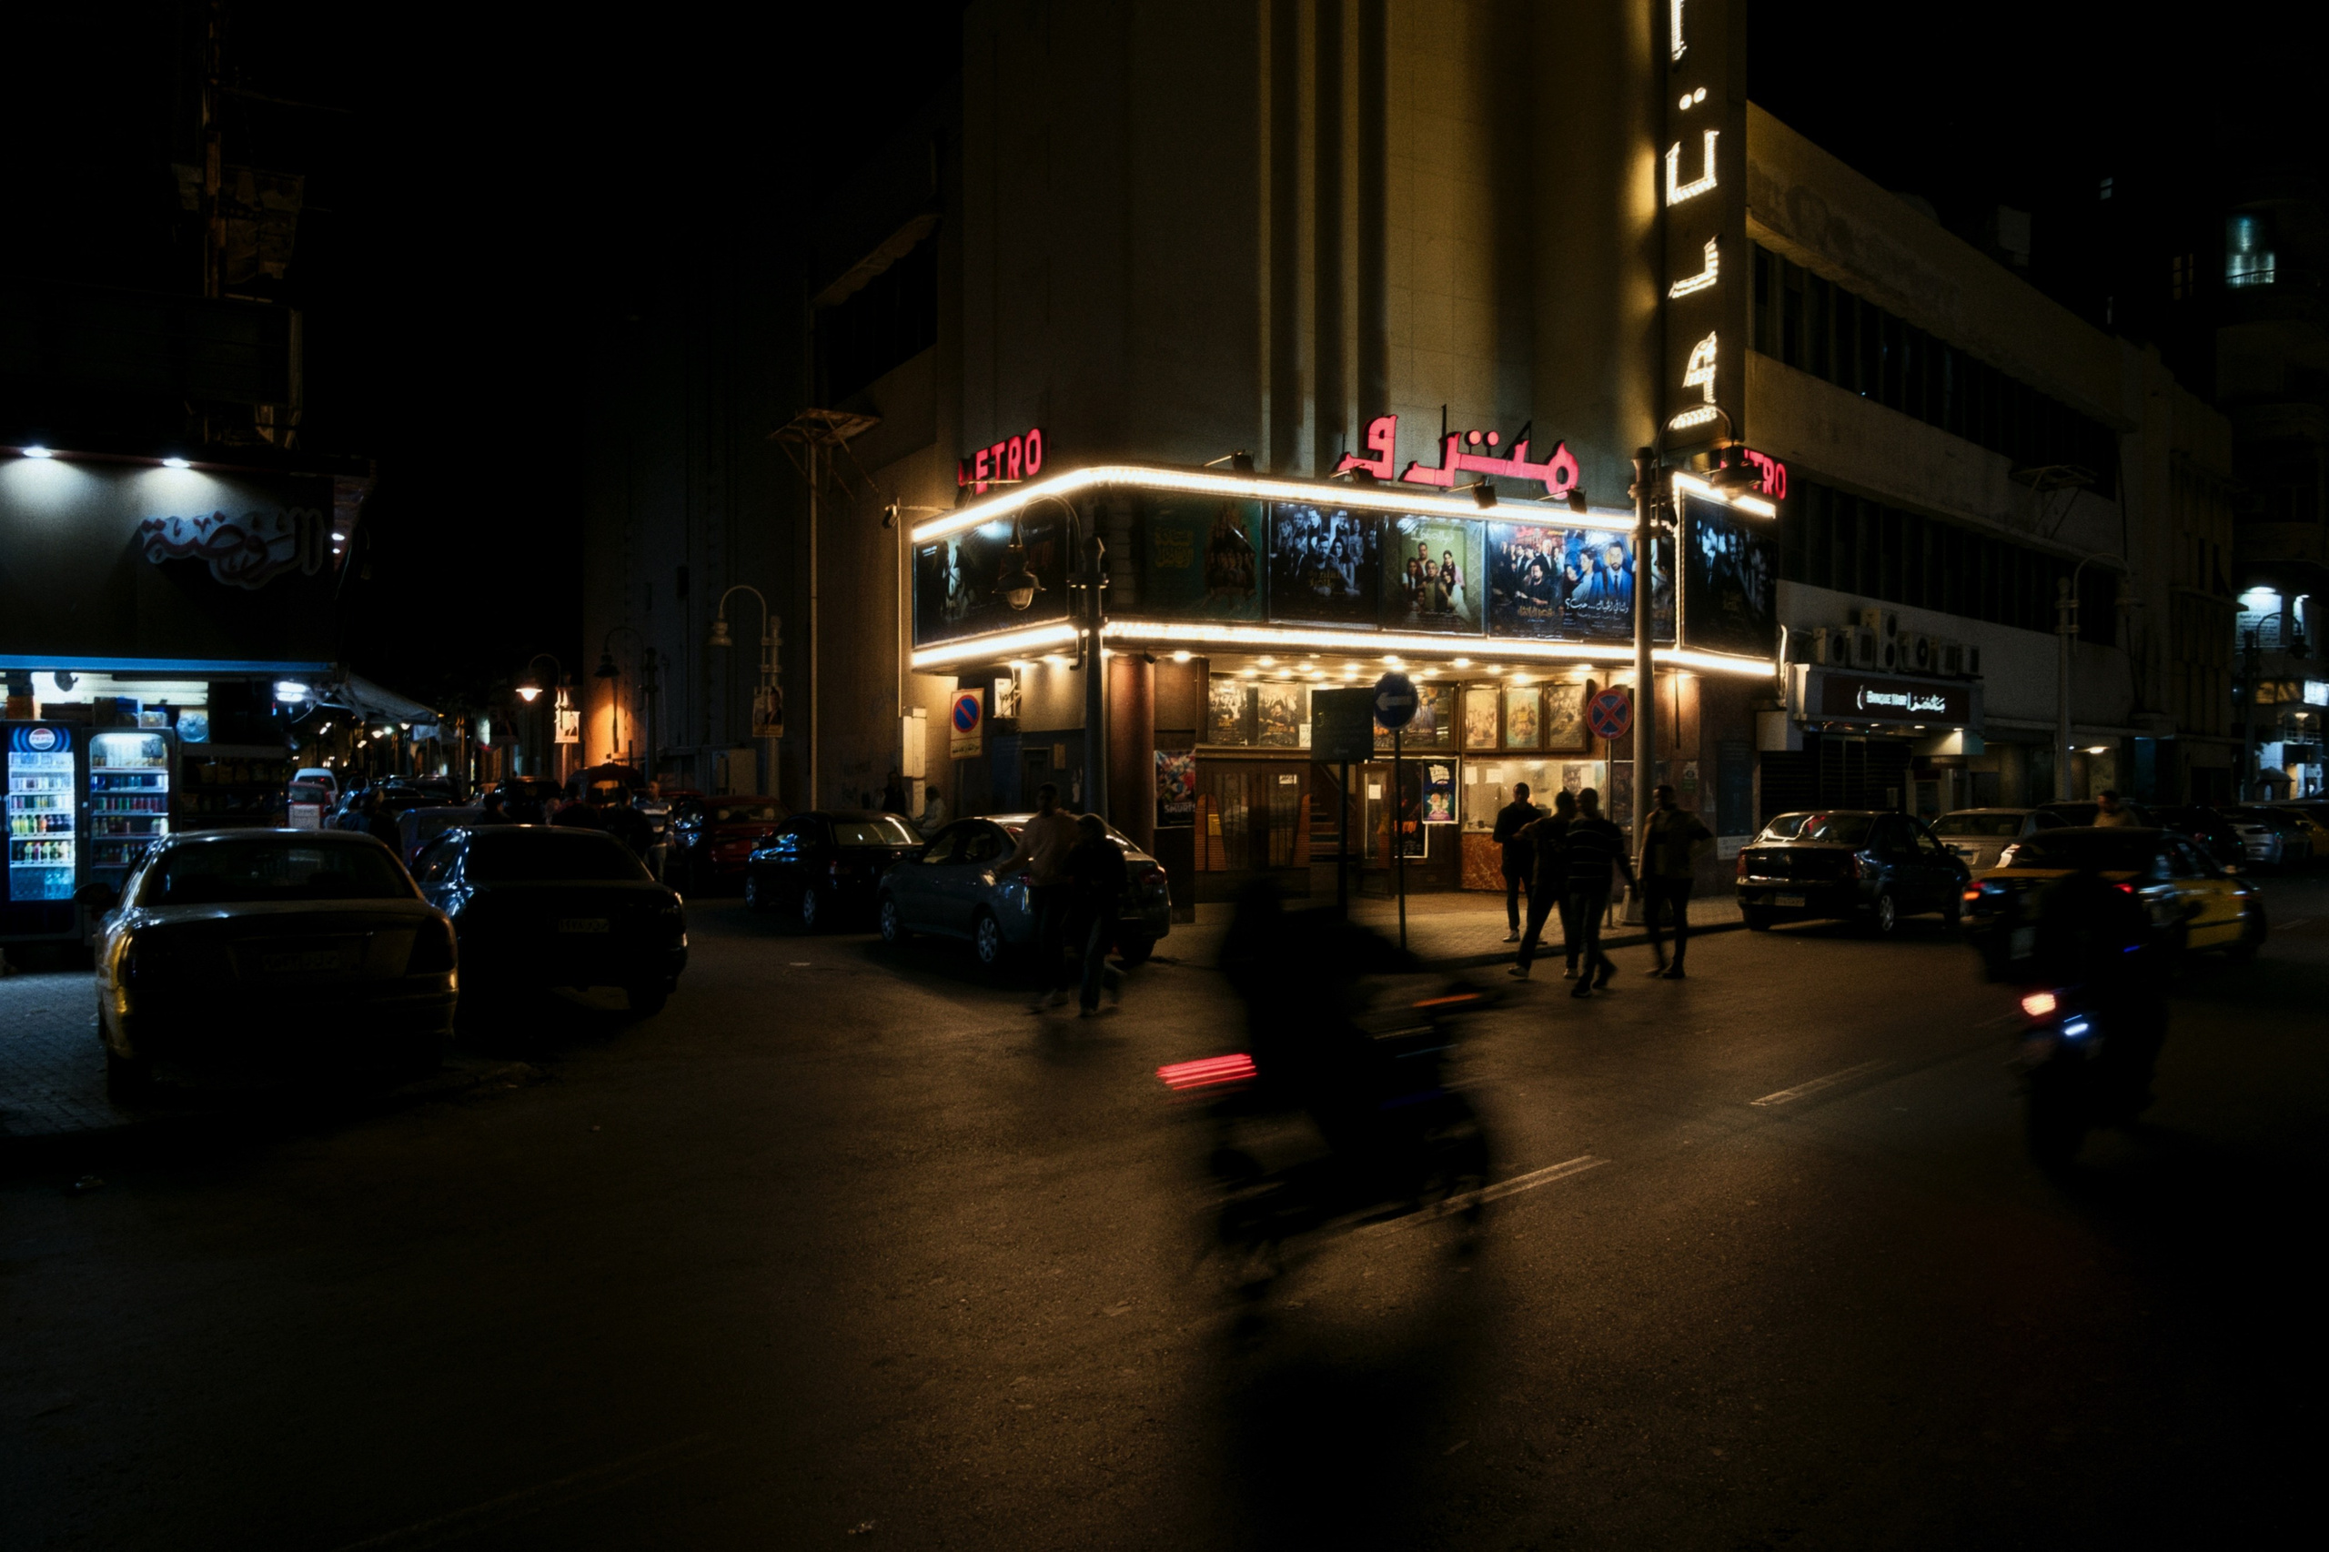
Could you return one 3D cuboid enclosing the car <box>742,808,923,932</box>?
[{"bbox_3d":[-4.130,1.170,19.692,1.690,1.430,4.250,0,-1,-31],"label":"car"}]

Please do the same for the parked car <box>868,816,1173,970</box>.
[{"bbox_3d":[-1.680,1.159,17.000,1.800,1.480,4.460,0,0,-30],"label":"parked car"}]

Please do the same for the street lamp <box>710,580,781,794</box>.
[{"bbox_3d":[-7.600,-0.907,28.300,1.550,5.150,0.600,0,0,-32],"label":"street lamp"}]

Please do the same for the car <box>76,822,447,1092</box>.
[{"bbox_3d":[-5.760,1.040,9.872,1.680,1.400,4.260,0,-1,-35],"label":"car"}]

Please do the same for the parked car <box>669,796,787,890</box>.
[{"bbox_3d":[-7.330,1.125,26.200,1.640,1.460,4.100,0,0,-27],"label":"parked car"}]

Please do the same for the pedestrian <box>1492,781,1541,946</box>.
[{"bbox_3d":[3.800,0.926,16.593,0.500,1.680,0.400,0,0,25],"label":"pedestrian"}]

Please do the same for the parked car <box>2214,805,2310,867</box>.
[{"bbox_3d":[22.100,1.189,31.300,1.700,1.470,4.100,0,0,43],"label":"parked car"}]

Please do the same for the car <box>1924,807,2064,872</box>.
[{"bbox_3d":[12.750,1.218,23.391,4.300,1.420,1.690,0,-1,-44],"label":"car"}]

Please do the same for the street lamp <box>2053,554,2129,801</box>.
[{"bbox_3d":[18.030,-1.304,30.000,1.650,6.150,0.600,0,0,44],"label":"street lamp"}]

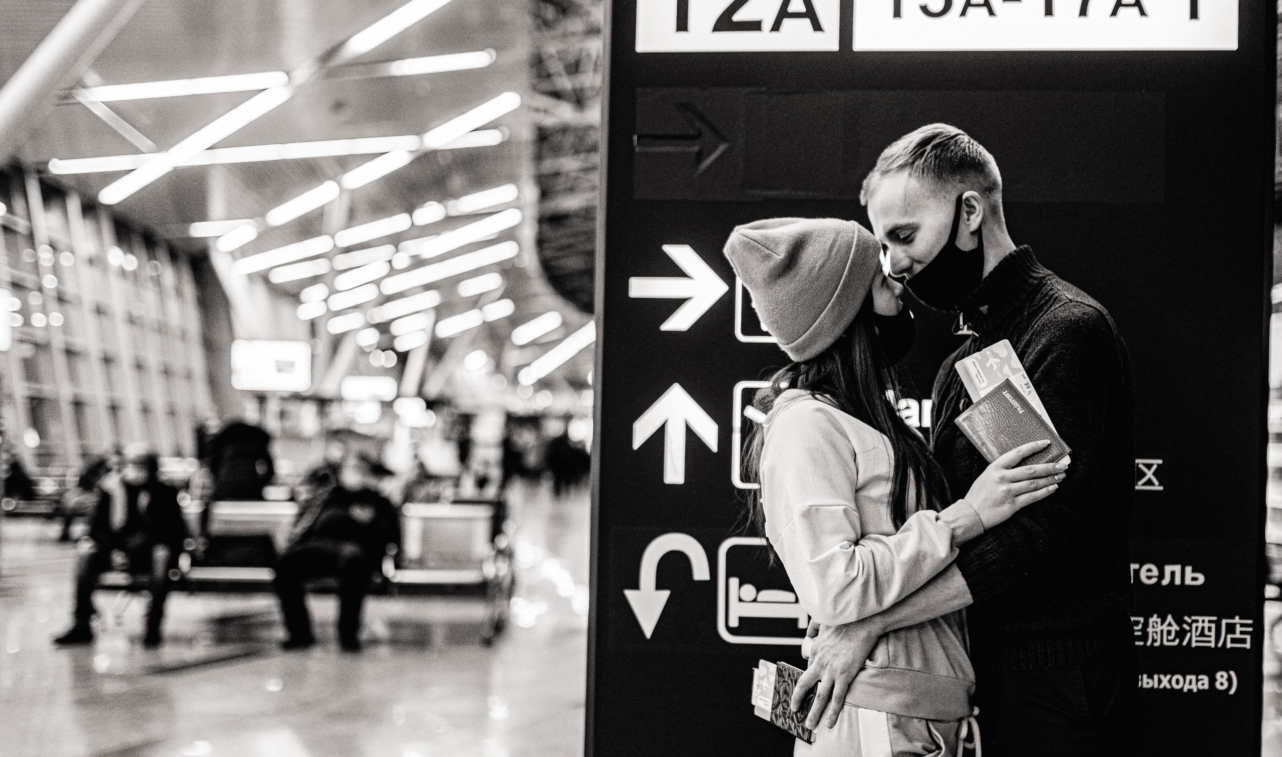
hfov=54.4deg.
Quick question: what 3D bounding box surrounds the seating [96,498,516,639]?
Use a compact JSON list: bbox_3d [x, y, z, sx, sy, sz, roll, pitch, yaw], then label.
[{"bbox_3d":[-2.055,1.137,7.820,2.420,0.790,1.220,1,-2,0],"label":"seating"}]

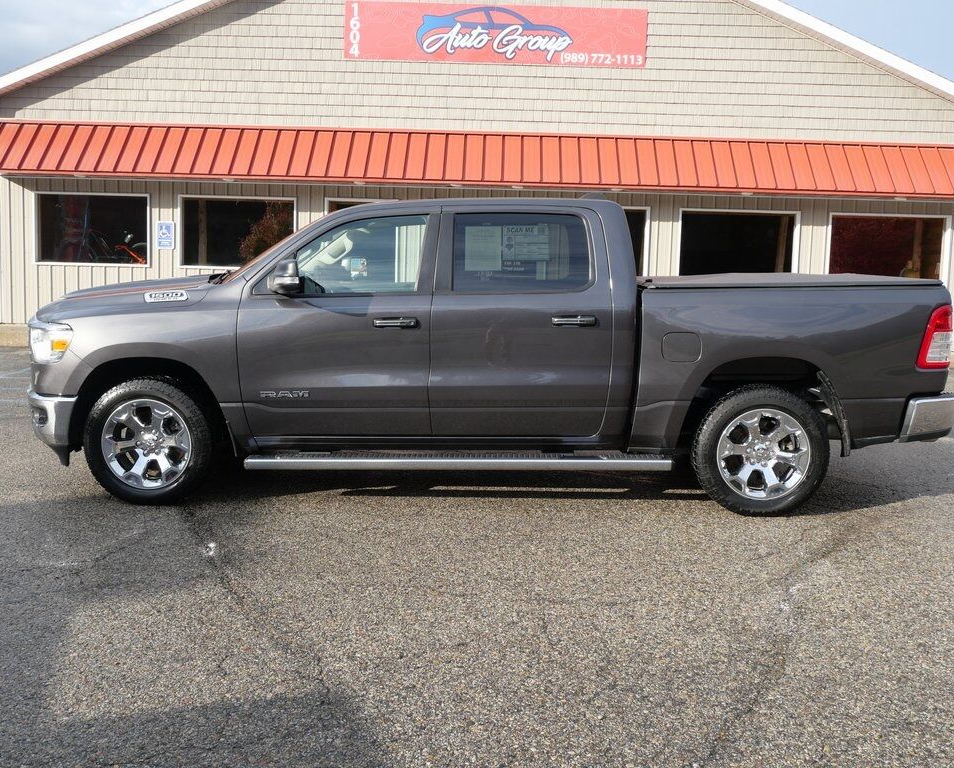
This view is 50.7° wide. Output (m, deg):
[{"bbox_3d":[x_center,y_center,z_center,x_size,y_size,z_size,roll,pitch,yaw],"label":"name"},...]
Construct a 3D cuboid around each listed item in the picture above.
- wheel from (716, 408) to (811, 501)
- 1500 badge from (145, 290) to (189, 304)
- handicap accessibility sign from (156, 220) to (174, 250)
[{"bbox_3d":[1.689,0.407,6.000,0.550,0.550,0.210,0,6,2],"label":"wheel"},{"bbox_3d":[-1.871,-0.524,6.057,0.272,0.068,0.020,0,-14,2],"label":"1500 badge"},{"bbox_3d":[-5.229,-2.494,16.900,0.305,0.460,0.015,2,6,2],"label":"handicap accessibility sign"}]

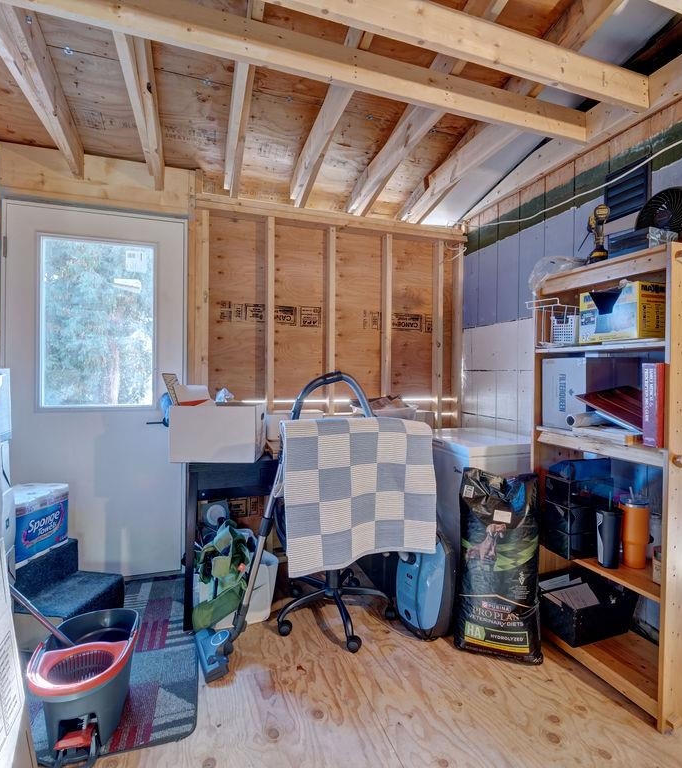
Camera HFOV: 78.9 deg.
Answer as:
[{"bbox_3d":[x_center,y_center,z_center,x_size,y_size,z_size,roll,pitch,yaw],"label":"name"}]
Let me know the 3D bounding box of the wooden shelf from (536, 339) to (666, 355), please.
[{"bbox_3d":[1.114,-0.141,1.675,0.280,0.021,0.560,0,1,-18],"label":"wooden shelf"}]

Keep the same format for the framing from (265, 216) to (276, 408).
[{"bbox_3d":[-0.448,0.035,2.638,0.038,2.130,0.089,0,1,-19],"label":"framing"}]

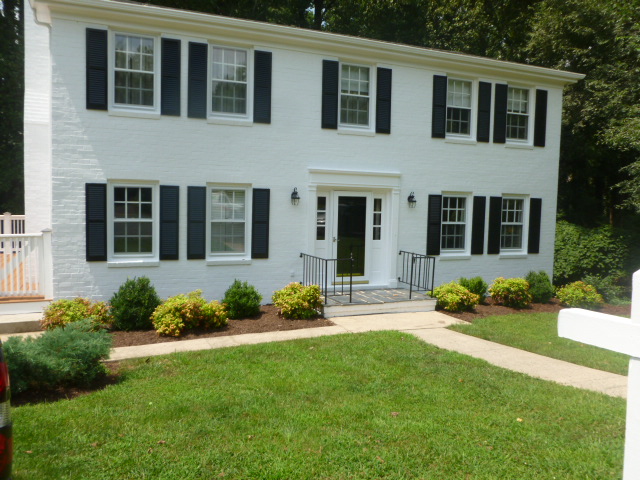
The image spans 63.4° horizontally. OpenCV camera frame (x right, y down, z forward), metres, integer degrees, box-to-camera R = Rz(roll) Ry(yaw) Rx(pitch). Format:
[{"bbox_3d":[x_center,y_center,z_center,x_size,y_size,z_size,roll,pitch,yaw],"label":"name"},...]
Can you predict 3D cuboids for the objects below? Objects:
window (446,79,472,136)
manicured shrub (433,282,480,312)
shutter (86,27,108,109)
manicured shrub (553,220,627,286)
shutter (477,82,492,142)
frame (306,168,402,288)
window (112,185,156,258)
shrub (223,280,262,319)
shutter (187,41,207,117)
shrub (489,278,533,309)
[{"bbox_3d":[3.327,-3.123,12.290,0.825,1.377,0.112,0,4,-22],"label":"window"},{"bbox_3d":[2.917,1.191,11.103,0.959,0.583,0.846,0,4,-22],"label":"manicured shrub"},{"bbox_3d":[-3.981,-3.037,9.256,0.355,1.418,0.040,0,4,-22],"label":"shutter"},{"bbox_3d":[7.987,0.402,15.400,2.050,1.950,1.850,0,4,-22],"label":"manicured shrub"},{"bbox_3d":[3.947,-3.064,12.449,0.355,1.418,0.040,0,4,-22],"label":"shutter"},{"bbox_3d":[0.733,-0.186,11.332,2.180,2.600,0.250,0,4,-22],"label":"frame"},{"bbox_3d":[-3.499,-0.362,9.775,0.825,1.396,0.112,0,4,-22],"label":"window"},{"bbox_3d":[-1.381,1.052,9.254,0.720,0.660,0.700,0,4,-22],"label":"shrub"},{"bbox_3d":[-2.343,-3.049,9.941,0.356,1.414,0.040,0,4,-22],"label":"shutter"},{"bbox_3d":[4.339,1.157,11.826,0.940,0.667,0.846,0,4,-22],"label":"shrub"}]

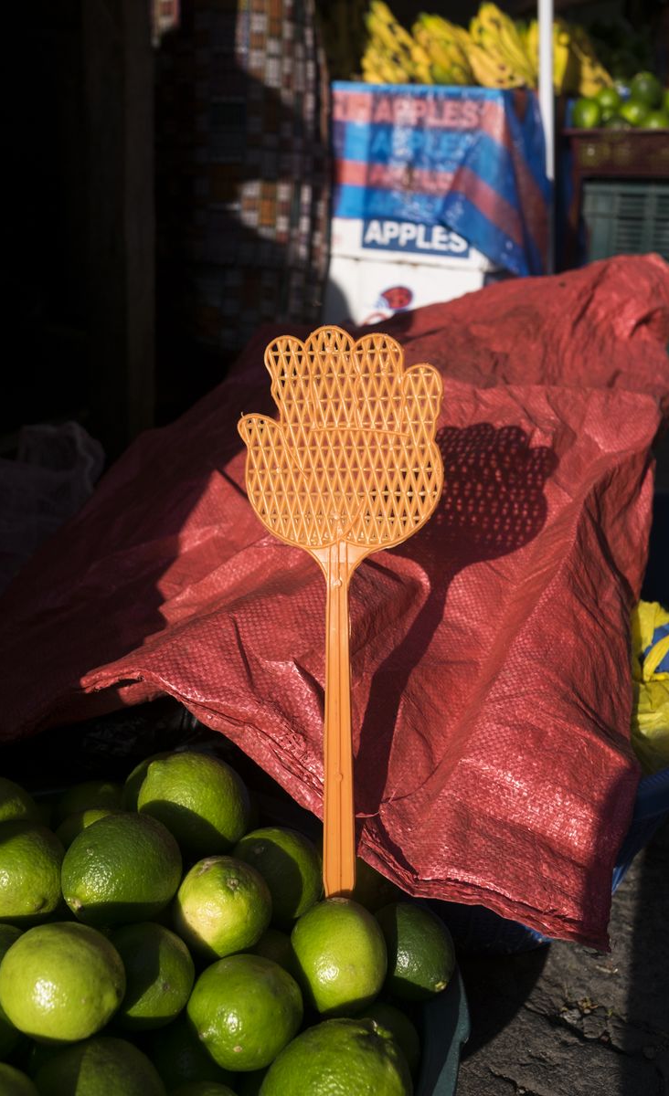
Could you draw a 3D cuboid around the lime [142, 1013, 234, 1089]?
[{"bbox_3d":[-0.077,0.281,0.592,0.058,0.058,0.058,0,24,0],"label":"lime"}]

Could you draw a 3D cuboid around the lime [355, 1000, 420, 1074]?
[{"bbox_3d":[0.021,0.251,0.535,0.047,0.047,0.047,0,27,0],"label":"lime"}]

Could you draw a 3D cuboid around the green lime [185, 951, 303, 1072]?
[{"bbox_3d":[-0.046,0.238,0.546,0.060,0.060,0.060,0,24,0],"label":"green lime"}]

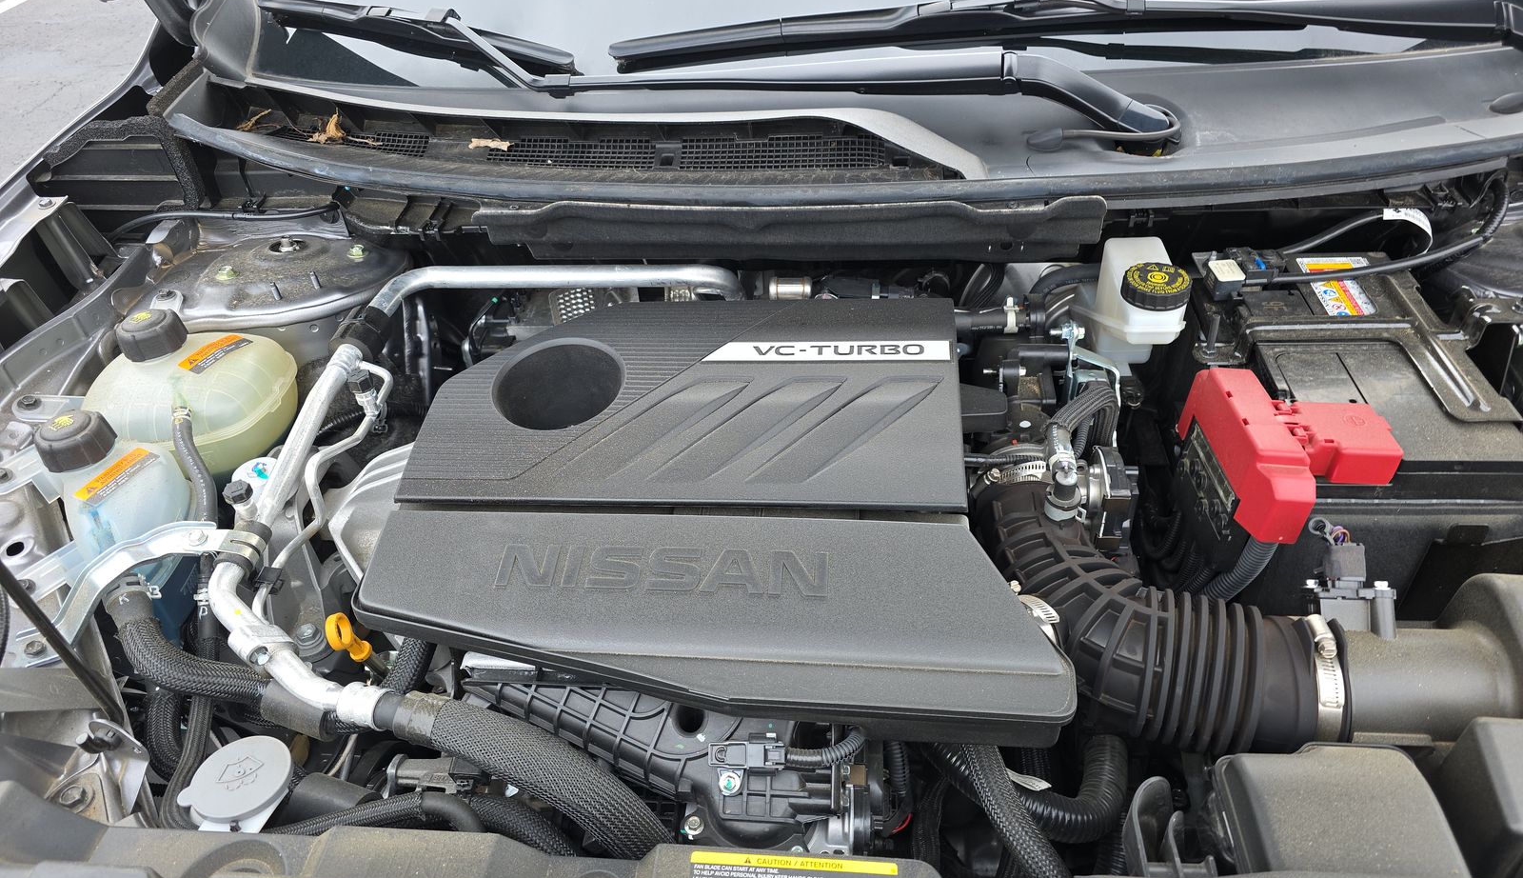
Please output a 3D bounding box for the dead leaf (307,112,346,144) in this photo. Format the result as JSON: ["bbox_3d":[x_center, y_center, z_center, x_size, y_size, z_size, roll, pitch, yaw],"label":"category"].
[{"bbox_3d":[-0.454,-0.325,1.060,0.038,0.031,0.026,0,39,7],"label":"dead leaf"}]

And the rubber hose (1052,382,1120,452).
[{"bbox_3d":[0.239,-0.015,0.750,0.046,0.050,0.038,0,39,7],"label":"rubber hose"}]

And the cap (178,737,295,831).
[{"bbox_3d":[-0.320,0.214,0.628,0.062,0.018,0.058,-3,39,2],"label":"cap"}]

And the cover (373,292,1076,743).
[{"bbox_3d":[-0.030,0.037,0.736,0.460,0.072,0.359,0,47,7],"label":"cover"}]

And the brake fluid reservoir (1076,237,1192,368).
[{"bbox_3d":[0.319,-0.107,0.887,0.080,0.095,0.115,0,39,7],"label":"brake fluid reservoir"}]

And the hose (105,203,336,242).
[{"bbox_3d":[-0.575,-0.232,1.080,0.245,0.040,0.035,0,39,7],"label":"hose"}]

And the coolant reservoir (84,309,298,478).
[{"bbox_3d":[-0.497,-0.042,0.870,0.165,0.150,0.145,0,39,7],"label":"coolant reservoir"}]

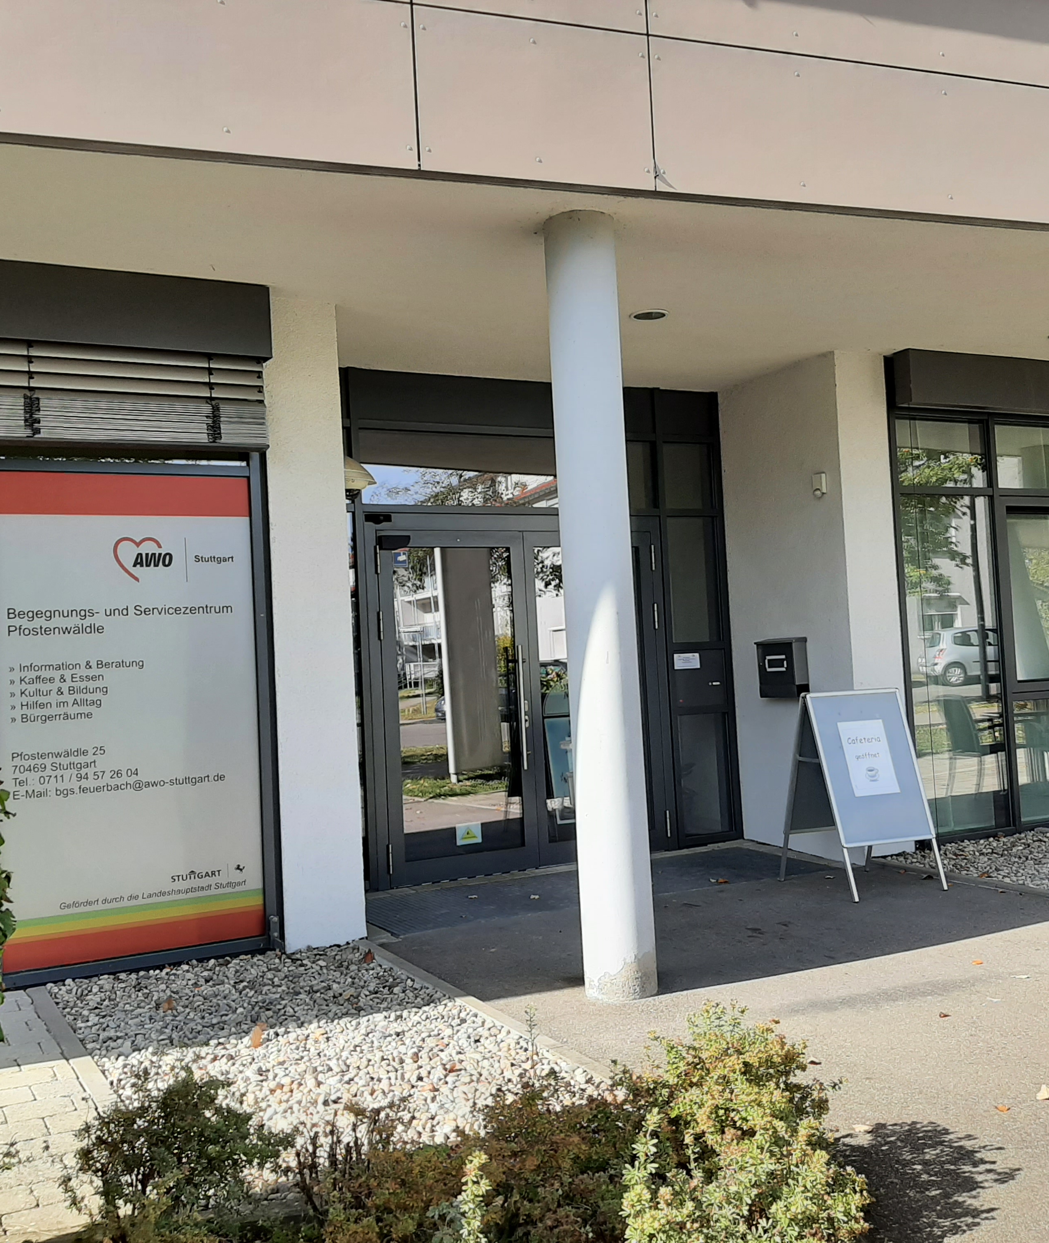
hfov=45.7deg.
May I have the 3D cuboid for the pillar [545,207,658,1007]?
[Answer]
[{"bbox_3d":[0.323,-0.082,5.323,0.300,3.294,0.300,-3,-2,0],"label":"pillar"}]

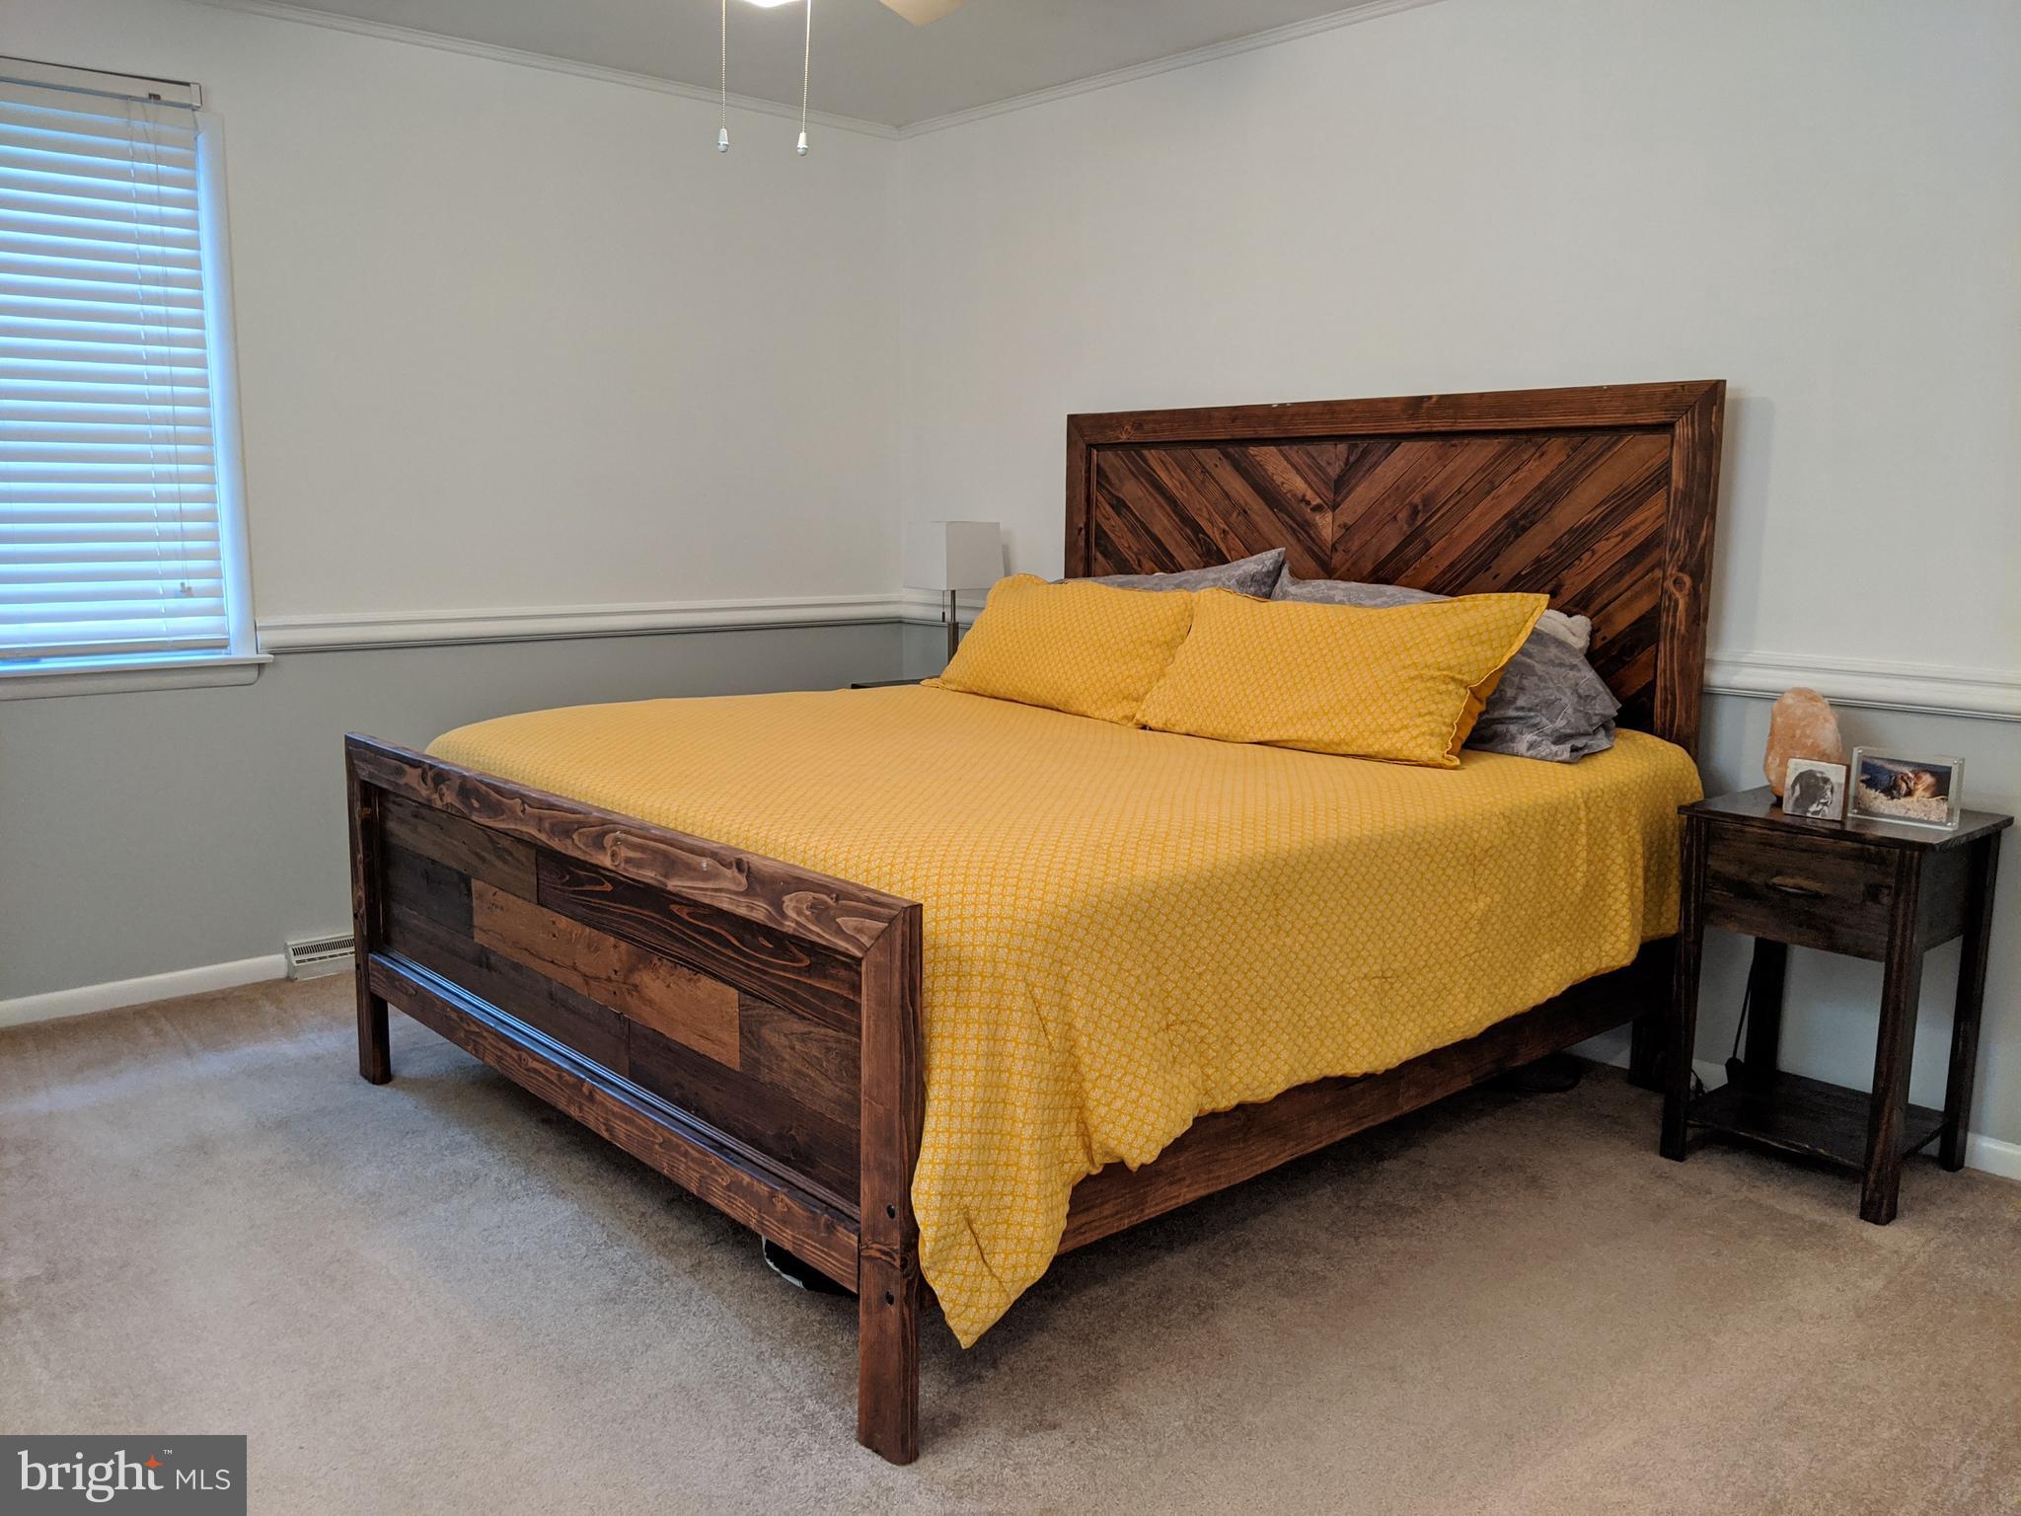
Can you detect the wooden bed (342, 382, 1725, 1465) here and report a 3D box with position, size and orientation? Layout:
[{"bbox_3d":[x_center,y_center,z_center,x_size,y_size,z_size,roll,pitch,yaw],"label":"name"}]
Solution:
[{"bbox_3d":[0.029,-0.040,3.407,2.188,1.543,1.996,-7,12,-41],"label":"wooden bed"}]

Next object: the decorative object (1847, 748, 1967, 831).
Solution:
[{"bbox_3d":[1.658,0.056,2.919,0.027,0.128,0.180,-7,12,-41],"label":"decorative object"}]

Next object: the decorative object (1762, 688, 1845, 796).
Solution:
[{"bbox_3d":[1.562,-0.024,3.101,0.136,0.230,0.144,-7,12,-41],"label":"decorative object"}]

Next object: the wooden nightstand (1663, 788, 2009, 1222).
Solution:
[{"bbox_3d":[1.592,0.453,3.075,0.404,0.704,0.452,-7,12,-41],"label":"wooden nightstand"}]

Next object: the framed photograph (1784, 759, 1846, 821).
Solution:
[{"bbox_3d":[1.518,0.060,2.964,0.024,0.105,0.103,-7,12,-41],"label":"framed photograph"}]

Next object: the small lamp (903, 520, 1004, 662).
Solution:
[{"bbox_3d":[-0.185,-0.478,4.987,0.213,0.522,0.213,-7,12,-41],"label":"small lamp"}]

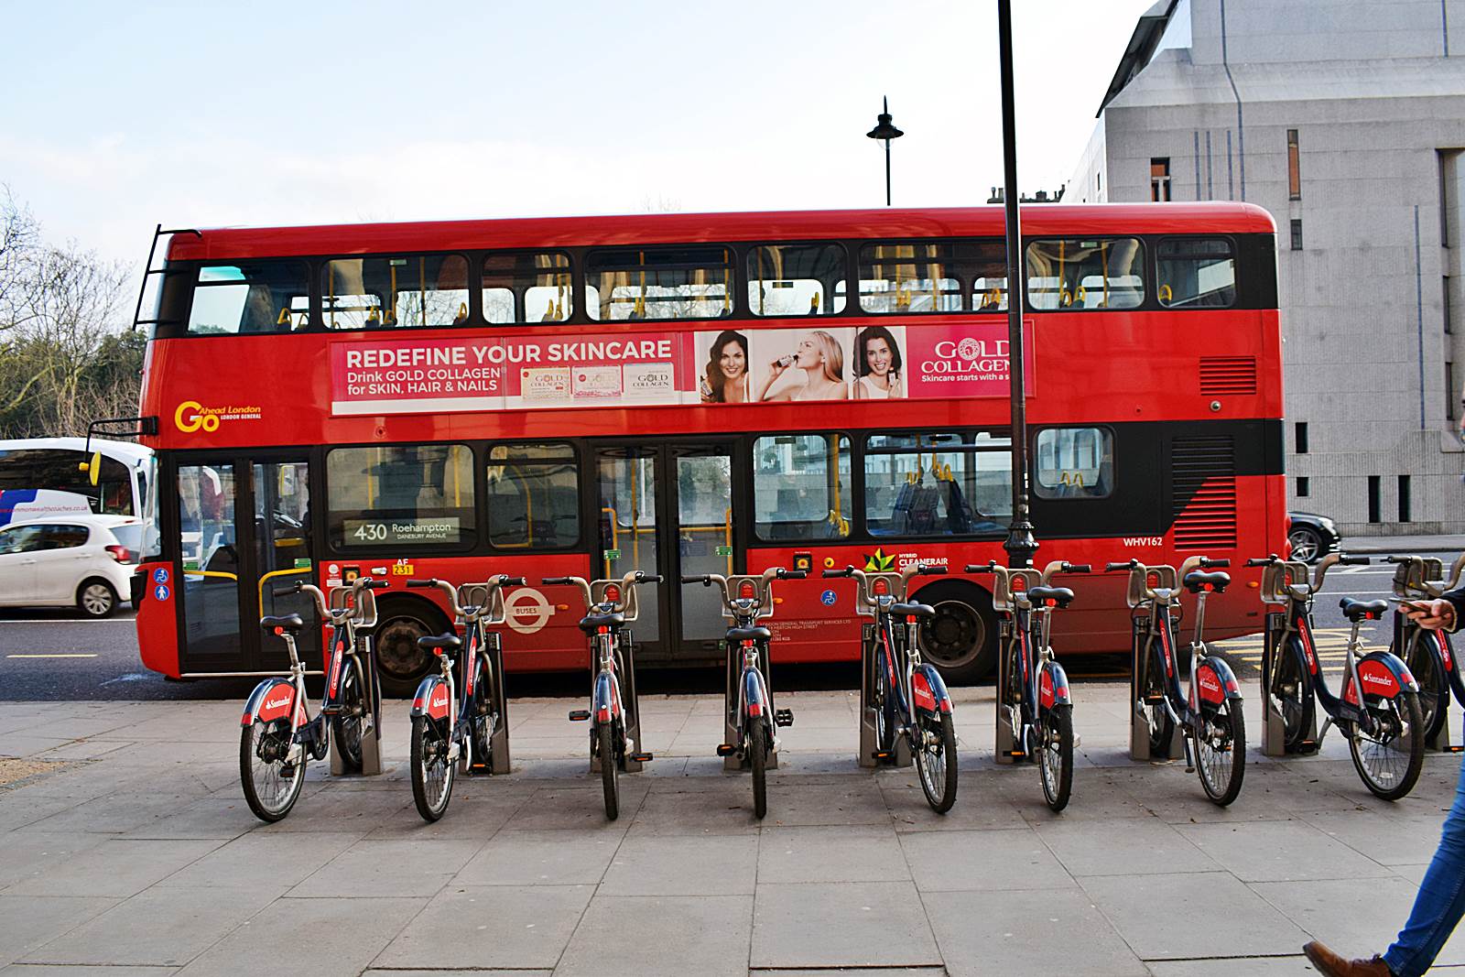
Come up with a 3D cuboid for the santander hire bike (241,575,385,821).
[{"bbox_3d":[-2.154,1.050,6.388,0.660,1.120,1.760,-2,-1,6],"label":"santander hire bike"}]

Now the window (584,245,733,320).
[{"bbox_3d":[-0.662,-1.841,10.950,1.318,0.642,0.060,-2,-1,0],"label":"window"}]

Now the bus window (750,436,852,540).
[{"bbox_3d":[0.616,-0.005,10.858,0.869,0.931,0.060,-2,1,-1],"label":"bus window"}]

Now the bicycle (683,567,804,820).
[{"bbox_3d":[0.098,0.983,6.198,0.660,1.120,1.760,-1,-1,-2],"label":"bicycle"}]

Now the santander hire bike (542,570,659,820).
[{"bbox_3d":[-0.621,1.004,6.250,0.660,1.120,1.760,-1,-1,-6],"label":"santander hire bike"}]

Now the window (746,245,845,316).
[{"bbox_3d":[0.575,-1.872,10.950,0.897,0.632,0.060,-2,-1,0],"label":"window"}]

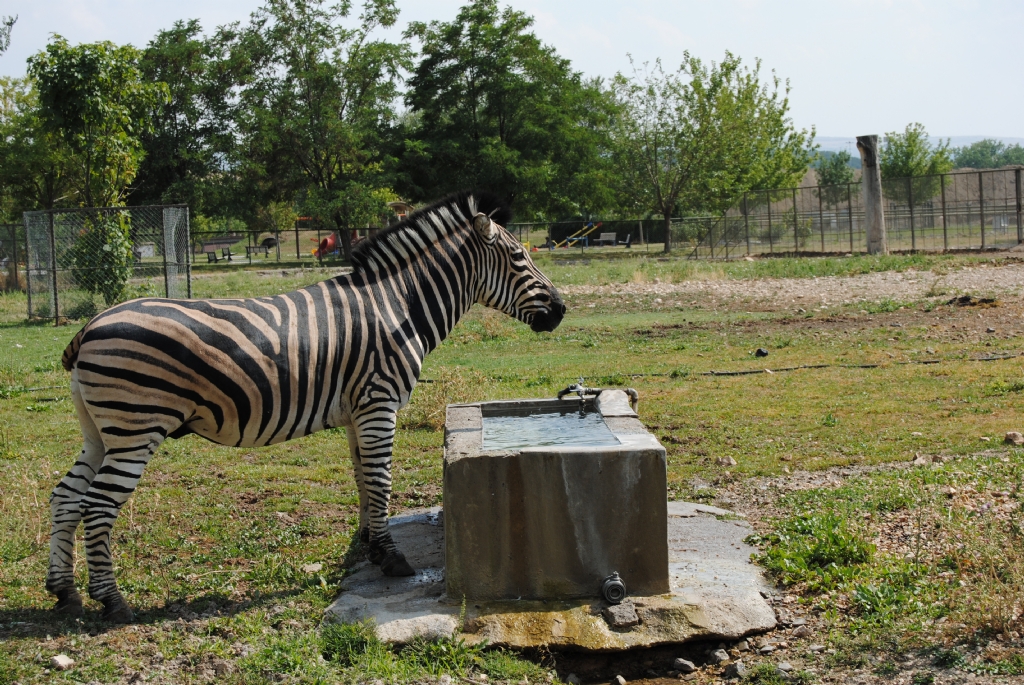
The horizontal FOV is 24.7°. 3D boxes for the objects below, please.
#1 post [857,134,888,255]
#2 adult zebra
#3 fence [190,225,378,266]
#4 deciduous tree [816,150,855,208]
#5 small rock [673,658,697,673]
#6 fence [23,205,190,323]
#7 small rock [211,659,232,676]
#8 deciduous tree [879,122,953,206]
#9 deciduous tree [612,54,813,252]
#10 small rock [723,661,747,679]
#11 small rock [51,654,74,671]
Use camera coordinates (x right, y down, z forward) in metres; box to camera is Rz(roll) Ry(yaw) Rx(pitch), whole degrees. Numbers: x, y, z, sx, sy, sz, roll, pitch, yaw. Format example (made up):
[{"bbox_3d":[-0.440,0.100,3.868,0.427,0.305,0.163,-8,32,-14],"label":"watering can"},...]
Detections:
[{"bbox_3d":[11.581,-4.598,75.000,0.700,3.850,0.700,-2,3,0],"label":"post"},{"bbox_3d":[-0.860,0.231,9.850,2.100,1.680,0.520,-3,3,-15],"label":"adult zebra"},{"bbox_3d":[-10.524,-4.454,108.000,9.000,1.700,0.100,-2,3,0],"label":"fence"},{"bbox_3d":[20.444,-9.394,148.000,2.600,5.300,2.600,-2,3,0],"label":"deciduous tree"},{"bbox_3d":[0.610,1.131,8.250,0.078,0.045,0.060,-2,3,0],"label":"small rock"},{"bbox_3d":[-5.959,-1.147,34.409,2.000,1.647,1.650,-4,4,-24],"label":"fence"},{"bbox_3d":[-1.023,1.141,8.220,0.075,0.045,0.065,-2,3,0],"label":"small rock"},{"bbox_3d":[21.550,-8.605,125.000,3.800,6.000,3.700,-2,3,0],"label":"deciduous tree"},{"bbox_3d":[8.630,-8.154,101.000,8.300,8.400,7.800,-2,3,0],"label":"deciduous tree"},{"bbox_3d":[0.772,1.133,8.100,0.080,0.055,0.070,-2,3,0],"label":"small rock"},{"bbox_3d":[-1.623,1.150,8.430,0.080,0.045,0.070,-2,3,0],"label":"small rock"}]

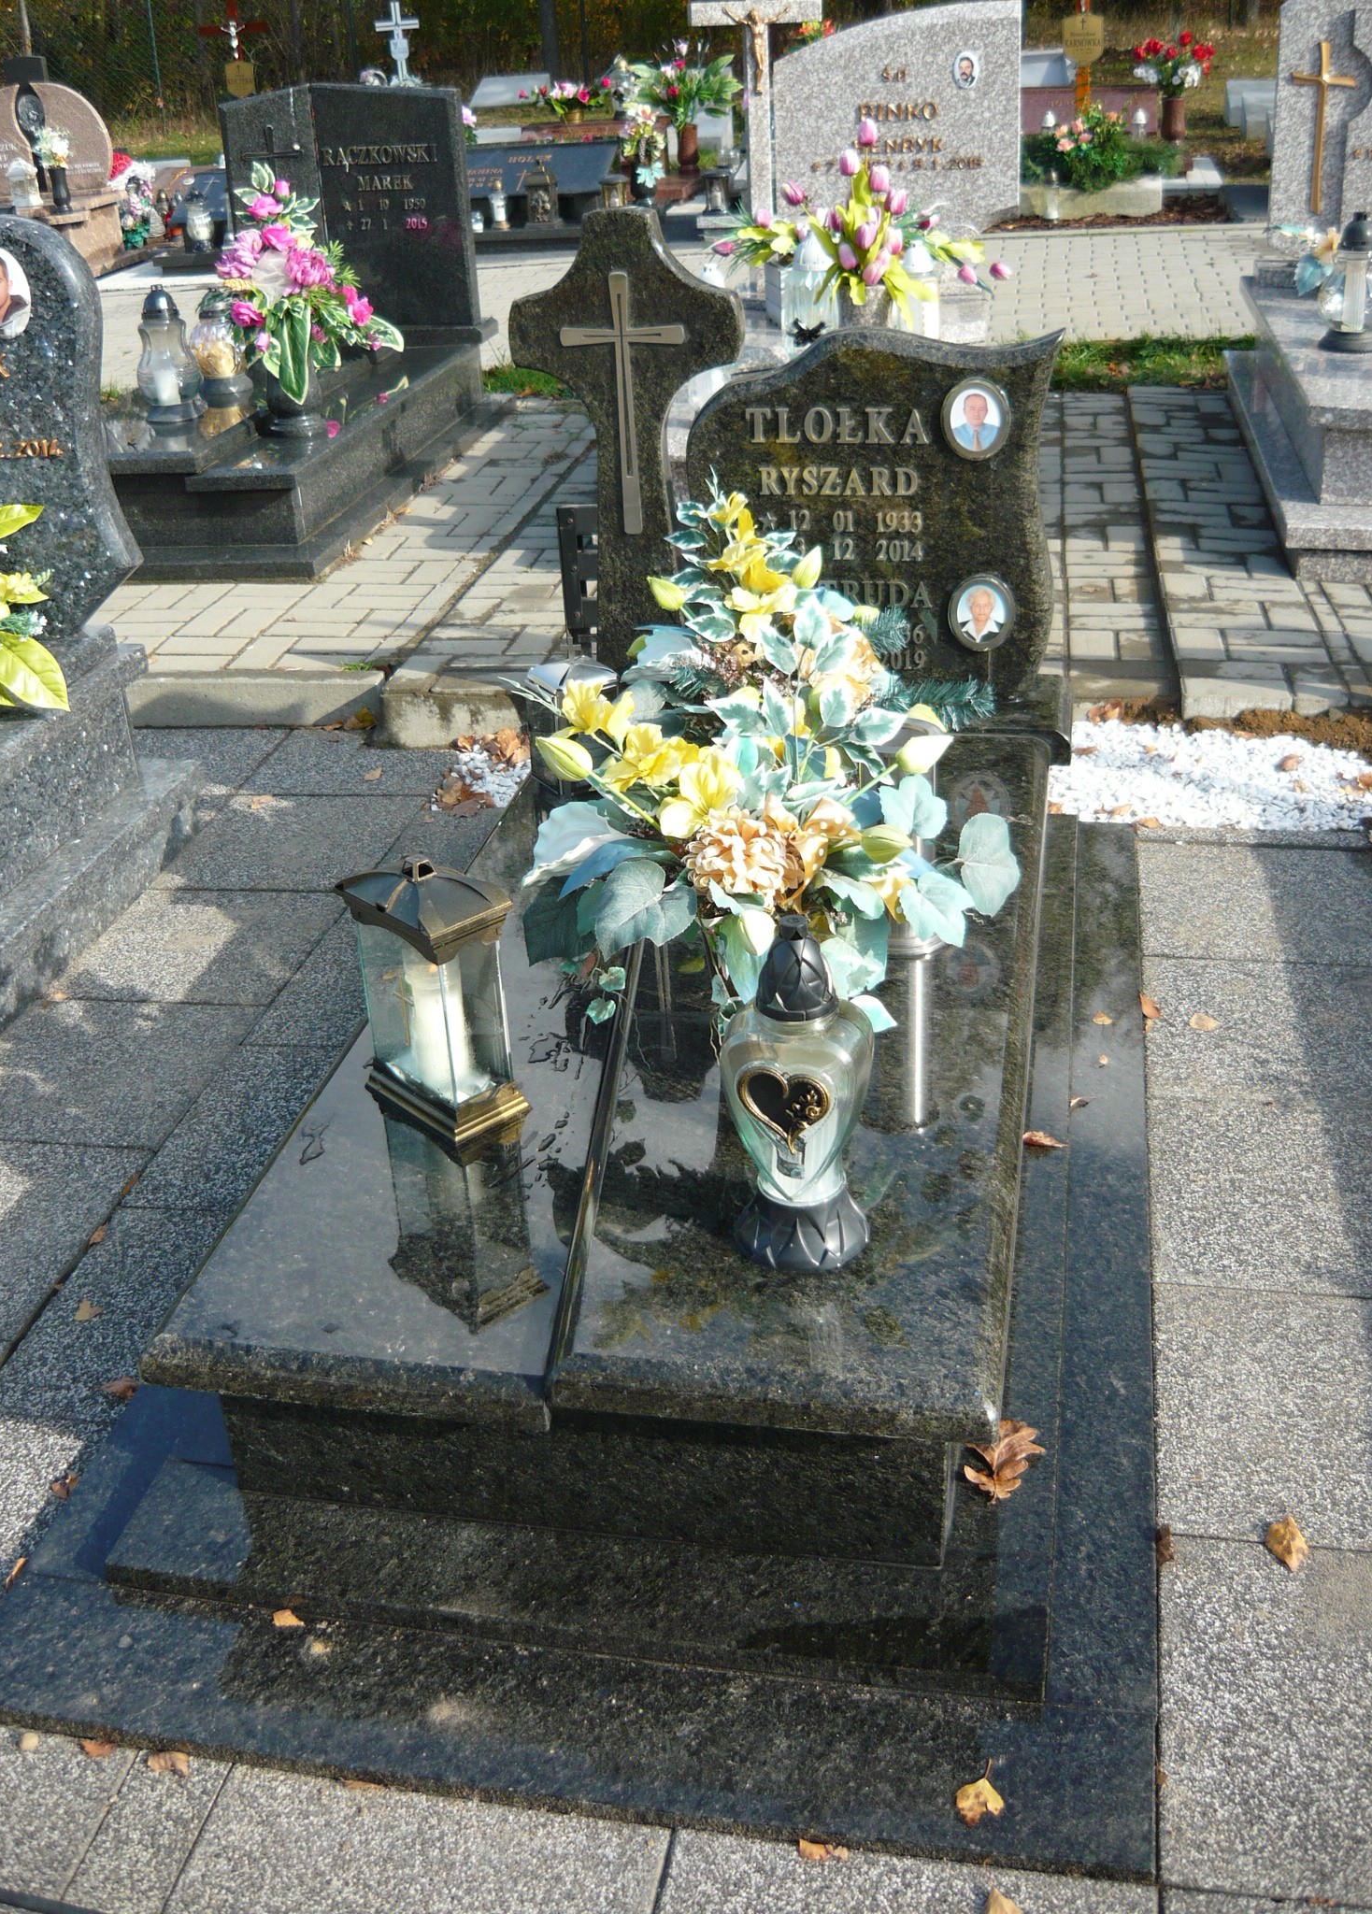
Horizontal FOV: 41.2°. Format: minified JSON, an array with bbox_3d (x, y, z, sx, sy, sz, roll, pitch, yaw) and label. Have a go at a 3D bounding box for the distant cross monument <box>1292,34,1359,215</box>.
[{"bbox_3d":[1.785,-2.323,5.122,0.168,0.446,0.035,4,30,14],"label":"distant cross monument"}]

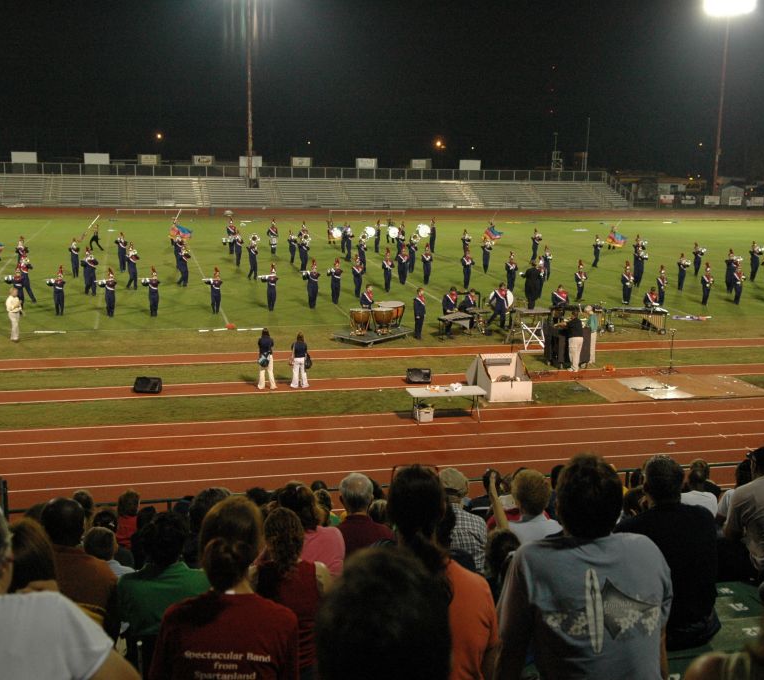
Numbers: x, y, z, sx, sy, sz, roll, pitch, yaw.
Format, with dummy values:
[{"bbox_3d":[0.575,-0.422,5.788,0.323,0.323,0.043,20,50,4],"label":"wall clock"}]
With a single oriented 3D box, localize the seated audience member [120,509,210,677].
[{"bbox_3d":[-1.011,1.310,4.580,0.480,1.240,0.820,-1,11,-11],"label":"seated audience member"}]

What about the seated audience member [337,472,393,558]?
[{"bbox_3d":[-0.183,1.329,5.796,0.500,1.250,0.780,0,12,-9],"label":"seated audience member"}]

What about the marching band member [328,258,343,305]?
[{"bbox_3d":[-1.869,-2.377,39.142,0.580,1.905,0.420,-1,13,-14],"label":"marching band member"}]

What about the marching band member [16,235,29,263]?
[{"bbox_3d":[-16.118,-3.742,43.315,0.520,1.790,0.450,-1,12,-15],"label":"marching band member"}]

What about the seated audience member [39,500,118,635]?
[{"bbox_3d":[-1.346,1.241,4.274,0.520,1.300,0.800,0,12,-8],"label":"seated audience member"}]

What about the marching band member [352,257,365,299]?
[{"bbox_3d":[-0.969,-2.678,40.563,0.500,1.790,0.450,-3,12,-20],"label":"marching band member"}]

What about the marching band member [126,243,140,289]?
[{"bbox_3d":[-10.501,-3.136,40.816,0.570,2.010,0.550,-4,13,-27],"label":"marching band member"}]

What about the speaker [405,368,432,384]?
[{"bbox_3d":[1.094,1.025,27.785,0.670,0.380,0.430,0,12,-8],"label":"speaker"}]

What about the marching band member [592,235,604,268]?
[{"bbox_3d":[11.714,-4.784,52.240,0.500,1.730,0.530,-5,13,-30],"label":"marching band member"}]

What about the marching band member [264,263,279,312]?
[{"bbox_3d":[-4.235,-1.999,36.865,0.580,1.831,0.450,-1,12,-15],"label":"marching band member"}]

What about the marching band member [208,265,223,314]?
[{"bbox_3d":[-6.225,-1.863,36.277,0.560,1.780,0.480,-1,11,-13],"label":"marching band member"}]

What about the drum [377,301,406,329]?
[{"bbox_3d":[0.328,-0.779,32.766,0.880,0.850,0.880,-1,12,-14],"label":"drum"}]

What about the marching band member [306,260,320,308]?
[{"bbox_3d":[-2.704,-2.234,38.101,0.620,2.015,0.420,-1,13,-14],"label":"marching band member"}]

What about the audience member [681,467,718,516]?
[{"bbox_3d":[2.745,1.682,8.711,0.480,1.200,0.700,-1,12,-14],"label":"audience member"}]

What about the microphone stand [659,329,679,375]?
[{"bbox_3d":[8.589,0.320,28.724,0.520,1.280,0.500,-1,12,-15],"label":"microphone stand"}]

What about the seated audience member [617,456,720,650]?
[{"bbox_3d":[1.131,1.089,4.417,0.520,1.300,0.720,-1,12,-15],"label":"seated audience member"}]

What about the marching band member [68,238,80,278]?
[{"bbox_3d":[-13.782,-3.679,43.356,0.580,1.796,0.550,-2,12,-15],"label":"marching band member"}]

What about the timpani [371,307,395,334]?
[{"bbox_3d":[0.044,-0.669,33.266,0.740,0.790,0.740,-1,12,-14],"label":"timpani"}]

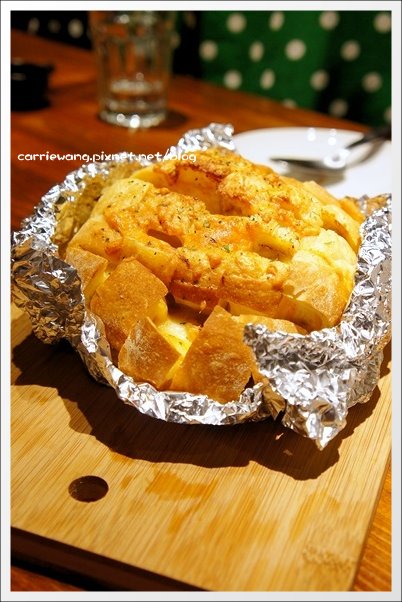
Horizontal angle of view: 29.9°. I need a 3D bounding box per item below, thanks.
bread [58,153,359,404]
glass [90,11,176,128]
[{"bbox_3d":[0.006,-0.017,0.385,0.156,0.083,0.158,3,32,0],"label":"bread"},{"bbox_3d":[-0.062,-0.224,0.686,0.081,0.114,0.081,3,32,0],"label":"glass"}]

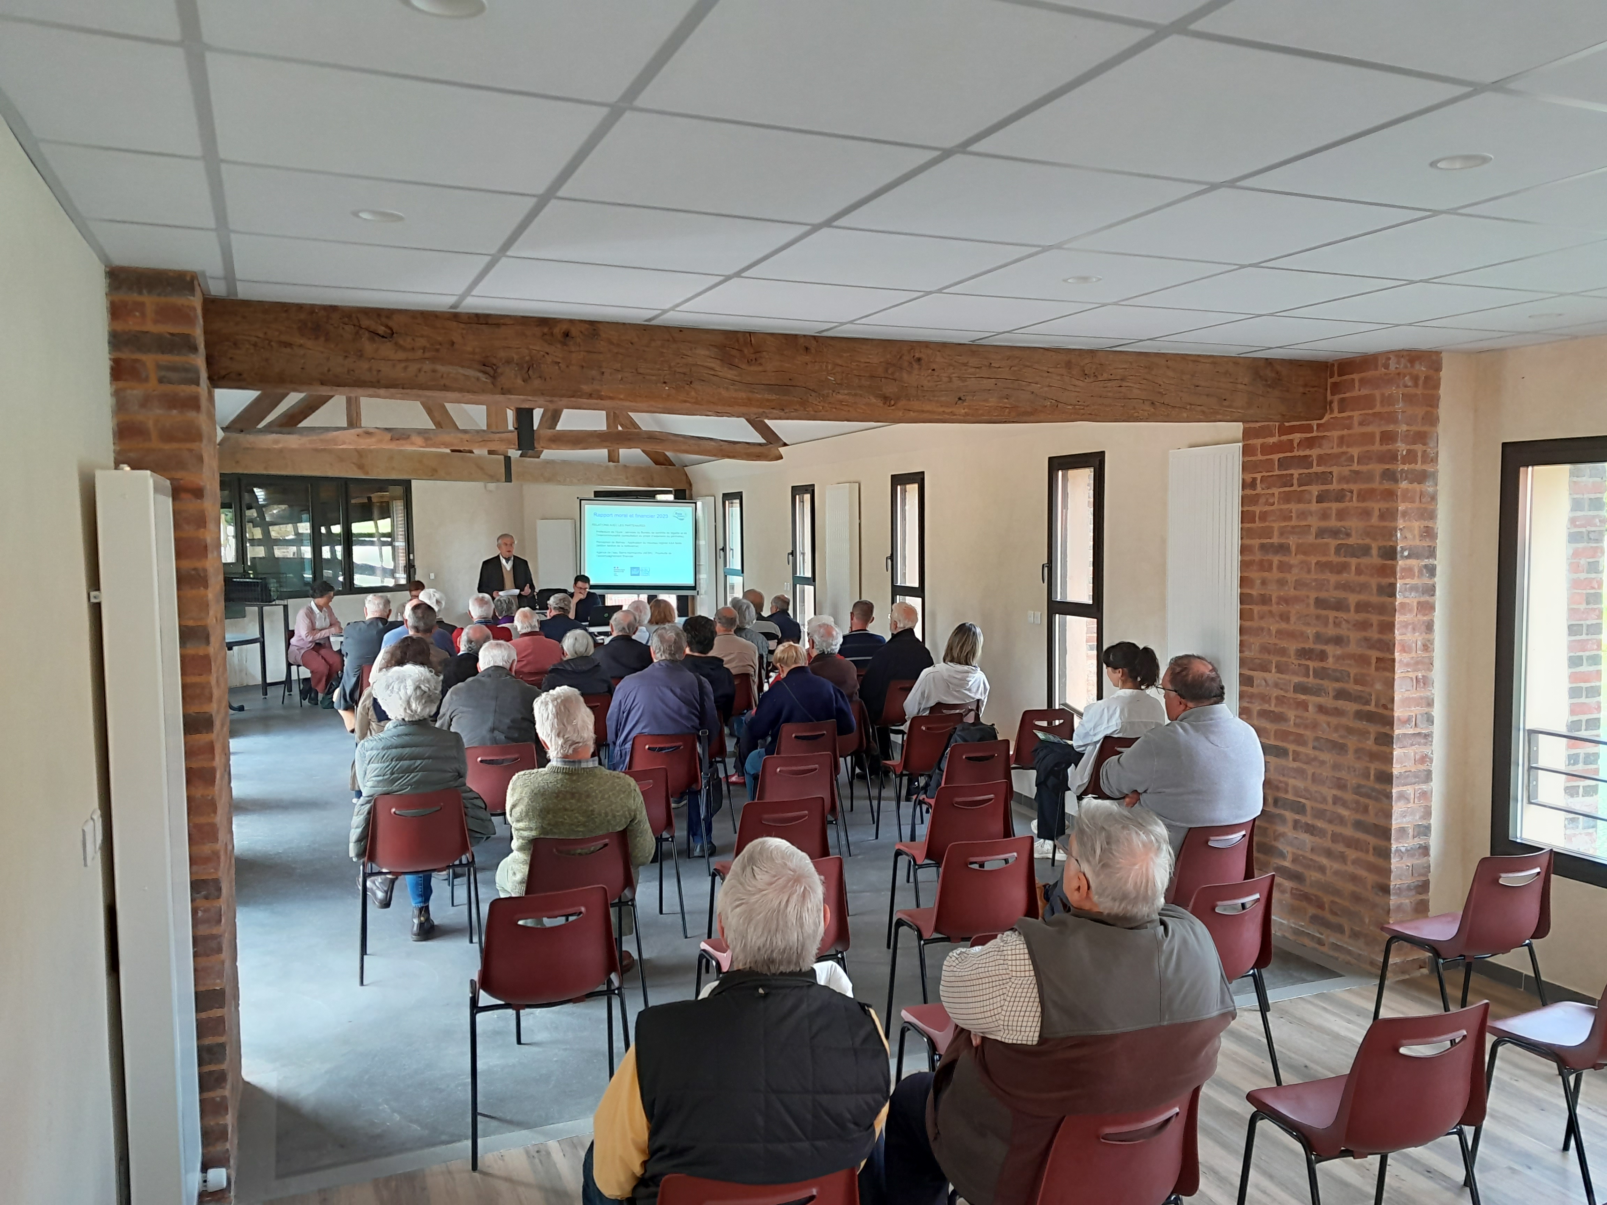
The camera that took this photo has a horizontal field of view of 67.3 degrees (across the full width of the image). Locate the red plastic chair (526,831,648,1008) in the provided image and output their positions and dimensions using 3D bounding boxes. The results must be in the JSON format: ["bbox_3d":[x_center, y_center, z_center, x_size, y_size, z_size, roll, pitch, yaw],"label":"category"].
[{"bbox_3d":[-0.880,1.191,4.620,0.470,0.790,0.520,-2,4,-21],"label":"red plastic chair"}]

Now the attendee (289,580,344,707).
[{"bbox_3d":[-4.920,0.477,12.200,0.660,1.290,0.470,3,5,41],"label":"attendee"}]

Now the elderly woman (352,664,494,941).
[{"bbox_3d":[-1.703,0.891,5.332,0.580,1.260,0.840,-2,4,-18],"label":"elderly woman"}]

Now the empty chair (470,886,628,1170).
[{"bbox_3d":[-0.792,1.230,3.727,0.475,0.770,0.490,-2,4,-18],"label":"empty chair"}]

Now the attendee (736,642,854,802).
[{"bbox_3d":[-0.096,0.796,6.878,0.540,1.200,0.750,-2,4,-26],"label":"attendee"}]

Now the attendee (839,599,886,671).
[{"bbox_3d":[0.370,0.612,9.250,0.500,1.290,0.800,-2,4,-16],"label":"attendee"}]

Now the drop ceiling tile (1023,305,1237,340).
[{"bbox_3d":[1.100,-0.946,4.069,0.595,0.020,0.585,-2,4,-23],"label":"drop ceiling tile"}]

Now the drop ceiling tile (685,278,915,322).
[{"bbox_3d":[-0.014,-0.900,3.578,0.595,0.020,0.595,-2,4,-23],"label":"drop ceiling tile"}]

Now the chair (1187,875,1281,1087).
[{"bbox_3d":[1.220,1.216,4.000,0.470,0.790,0.520,-2,4,-26],"label":"chair"}]

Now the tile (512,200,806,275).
[{"bbox_3d":[-0.355,-0.863,2.850,0.605,0.020,0.590,-2,4,-23],"label":"tile"}]

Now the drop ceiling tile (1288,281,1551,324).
[{"bbox_3d":[1.913,-0.944,3.830,0.605,0.020,0.590,-2,4,-23],"label":"drop ceiling tile"}]

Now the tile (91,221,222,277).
[{"bbox_3d":[-1.553,-0.858,2.940,0.255,0.020,0.565,-2,4,-23],"label":"tile"}]

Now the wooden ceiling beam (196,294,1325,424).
[{"bbox_3d":[0.187,-0.824,4.455,4.310,0.275,0.260,-2,4,-23],"label":"wooden ceiling beam"}]

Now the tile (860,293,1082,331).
[{"bbox_3d":[0.548,-0.935,3.872,0.605,0.020,0.590,-2,4,-23],"label":"tile"}]

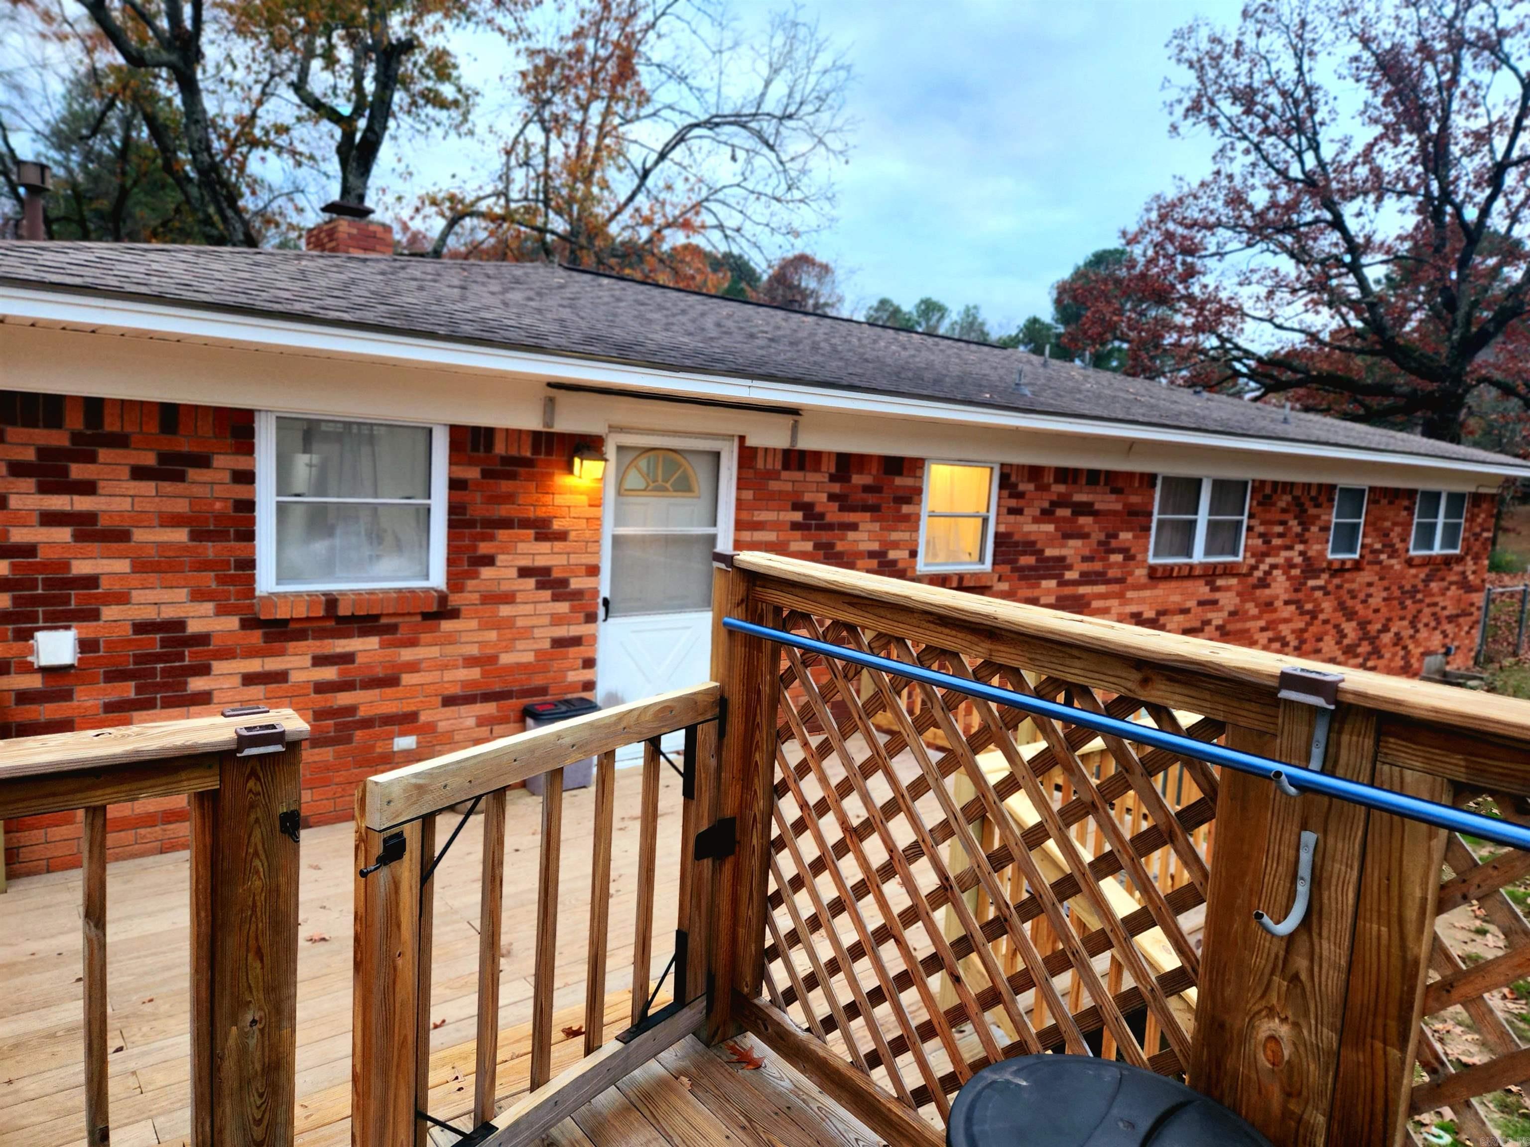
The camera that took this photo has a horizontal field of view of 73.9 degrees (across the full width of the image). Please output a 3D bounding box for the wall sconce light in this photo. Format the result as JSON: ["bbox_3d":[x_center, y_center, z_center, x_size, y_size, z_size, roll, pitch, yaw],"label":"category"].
[{"bbox_3d":[-0.989,-0.645,5.743,0.145,0.205,0.150,-2,8,-39],"label":"wall sconce light"}]

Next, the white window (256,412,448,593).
[{"bbox_3d":[-2.023,-0.334,5.064,0.918,0.866,0.090,-2,8,-39],"label":"white window"}]

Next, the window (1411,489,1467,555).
[{"bbox_3d":[9.304,-0.690,14.088,1.809,0.855,0.090,-2,8,-39],"label":"window"}]

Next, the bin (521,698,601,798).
[{"bbox_3d":[-1.155,1.007,5.820,0.370,0.500,0.220,-2,8,-39],"label":"bin"}]

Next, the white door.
[{"bbox_3d":[-0.604,0.172,6.283,0.950,2.040,0.100,-2,8,-39],"label":"white door"}]

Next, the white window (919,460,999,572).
[{"bbox_3d":[1.512,-0.432,7.882,0.868,0.862,0.090,-2,8,-39],"label":"white window"}]

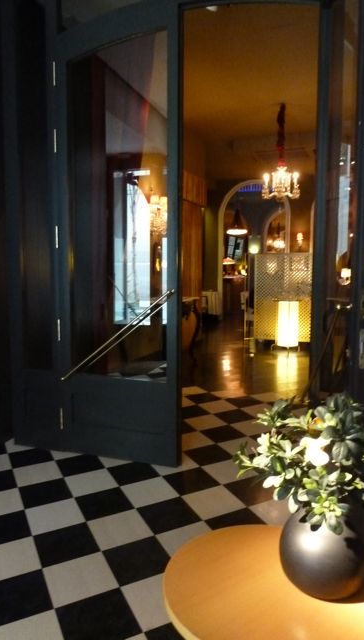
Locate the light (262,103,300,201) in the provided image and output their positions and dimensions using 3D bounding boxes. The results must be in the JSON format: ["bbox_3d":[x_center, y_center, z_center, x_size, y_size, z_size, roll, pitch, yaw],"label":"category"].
[{"bbox_3d":[1.528,-2.573,7.100,0.580,1.430,0.580,-1,9,0],"label":"light"}]

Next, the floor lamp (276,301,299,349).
[{"bbox_3d":[1.557,0.092,6.820,0.350,0.750,0.350,-1,9,0],"label":"floor lamp"}]

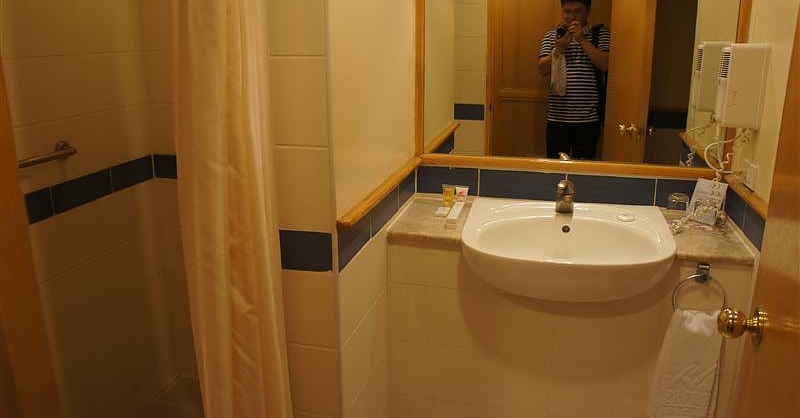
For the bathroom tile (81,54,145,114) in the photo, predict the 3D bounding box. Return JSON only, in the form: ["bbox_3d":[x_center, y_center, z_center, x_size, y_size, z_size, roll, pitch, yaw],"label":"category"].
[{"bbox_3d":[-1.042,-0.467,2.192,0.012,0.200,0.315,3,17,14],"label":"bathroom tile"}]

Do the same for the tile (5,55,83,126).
[{"bbox_3d":[-1.119,-0.384,1.906,0.012,0.200,0.300,3,17,14],"label":"tile"}]

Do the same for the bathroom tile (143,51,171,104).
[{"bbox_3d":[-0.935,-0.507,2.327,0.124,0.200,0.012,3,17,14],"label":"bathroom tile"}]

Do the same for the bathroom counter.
[{"bbox_3d":[0.500,0.057,1.901,1.016,0.039,0.452,3,16,14],"label":"bathroom counter"}]

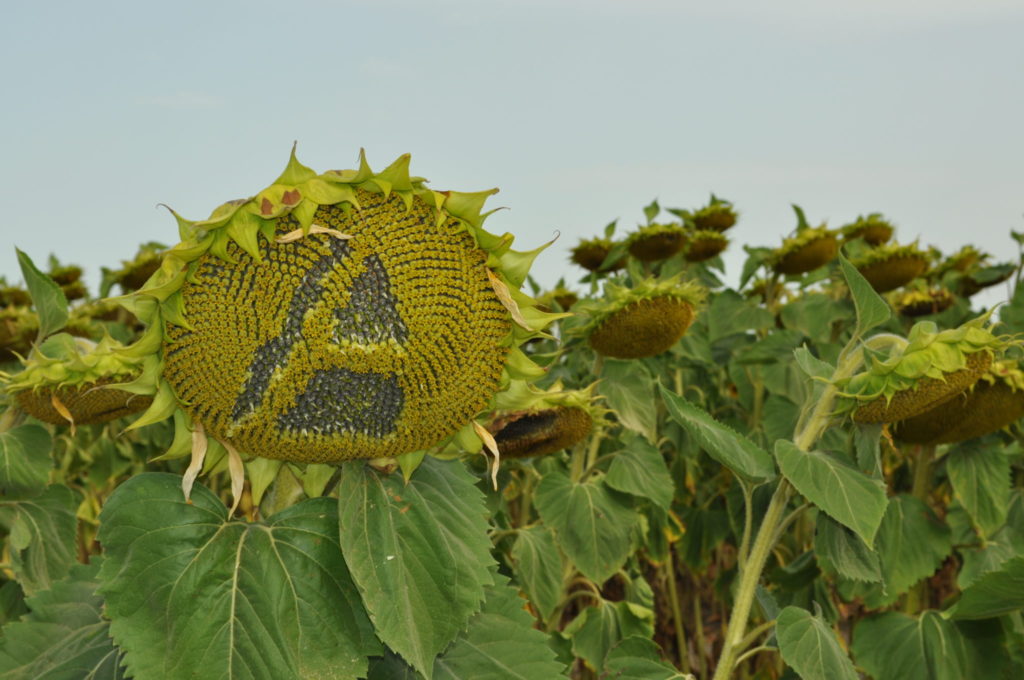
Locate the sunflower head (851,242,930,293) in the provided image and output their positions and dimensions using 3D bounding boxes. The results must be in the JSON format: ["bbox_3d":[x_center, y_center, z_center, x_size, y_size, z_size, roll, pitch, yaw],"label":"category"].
[{"bbox_3d":[1.102,-0.214,5.223,0.225,0.081,0.214,-17,-33,0],"label":"sunflower head"}]

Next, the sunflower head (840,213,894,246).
[{"bbox_3d":[1.441,-0.452,7.268,0.210,0.076,0.199,-15,-34,0],"label":"sunflower head"}]

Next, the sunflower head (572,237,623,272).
[{"bbox_3d":[0.361,-0.363,7.548,0.220,0.079,0.209,3,-34,0],"label":"sunflower head"}]

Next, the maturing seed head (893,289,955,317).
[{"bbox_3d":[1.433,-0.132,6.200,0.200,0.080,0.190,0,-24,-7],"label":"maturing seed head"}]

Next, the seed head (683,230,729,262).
[{"bbox_3d":[0.776,-0.371,7.100,0.175,0.075,0.165,0,-35,-20],"label":"seed head"}]

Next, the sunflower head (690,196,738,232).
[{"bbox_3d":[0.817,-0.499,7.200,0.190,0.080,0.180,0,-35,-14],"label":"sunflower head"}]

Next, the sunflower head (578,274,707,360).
[{"bbox_3d":[0.238,-0.047,3.375,0.240,0.086,0.228,-18,-33,0],"label":"sunflower head"}]

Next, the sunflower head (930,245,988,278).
[{"bbox_3d":[1.781,-0.316,7.139,0.220,0.079,0.209,-22,-34,0],"label":"sunflower head"}]

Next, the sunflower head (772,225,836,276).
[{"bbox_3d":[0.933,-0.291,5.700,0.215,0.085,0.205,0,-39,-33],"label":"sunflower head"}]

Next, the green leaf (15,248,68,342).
[{"bbox_3d":[-0.672,-0.065,2.550,0.070,0.140,0.045,-17,-6,-19],"label":"green leaf"}]

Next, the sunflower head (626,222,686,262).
[{"bbox_3d":[0.555,-0.374,6.884,0.220,0.079,0.209,-8,-34,0],"label":"sunflower head"}]

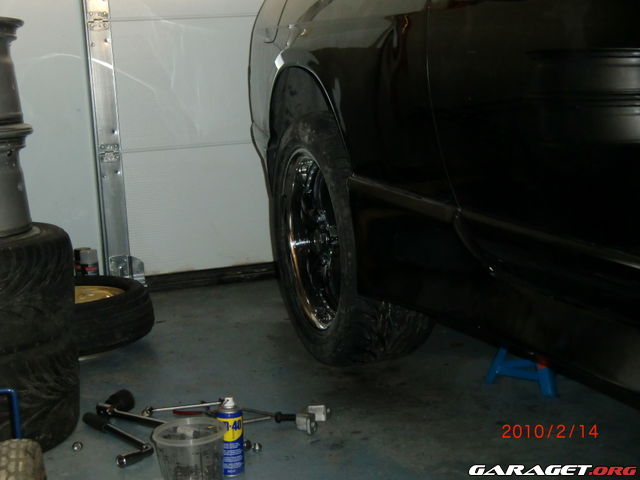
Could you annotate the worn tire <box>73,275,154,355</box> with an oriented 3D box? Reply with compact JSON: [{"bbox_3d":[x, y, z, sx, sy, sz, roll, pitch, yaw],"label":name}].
[{"bbox_3d":[-0.763,0.214,3.038,0.535,0.138,0.535,-2,12,0],"label":"worn tire"}]

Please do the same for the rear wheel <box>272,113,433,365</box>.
[{"bbox_3d":[0.071,-0.009,2.560,0.238,0.628,0.628,-7,13,-18],"label":"rear wheel"}]

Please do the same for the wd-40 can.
[{"bbox_3d":[-0.182,0.396,2.050,0.053,0.160,0.053,-3,12,-6],"label":"wd-40 can"}]

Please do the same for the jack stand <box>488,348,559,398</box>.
[{"bbox_3d":[0.523,0.208,2.490,0.192,0.290,0.175,7,15,37],"label":"jack stand"}]

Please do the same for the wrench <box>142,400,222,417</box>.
[{"bbox_3d":[-0.325,0.395,2.415,0.200,0.022,0.030,-5,13,-13],"label":"wrench"}]

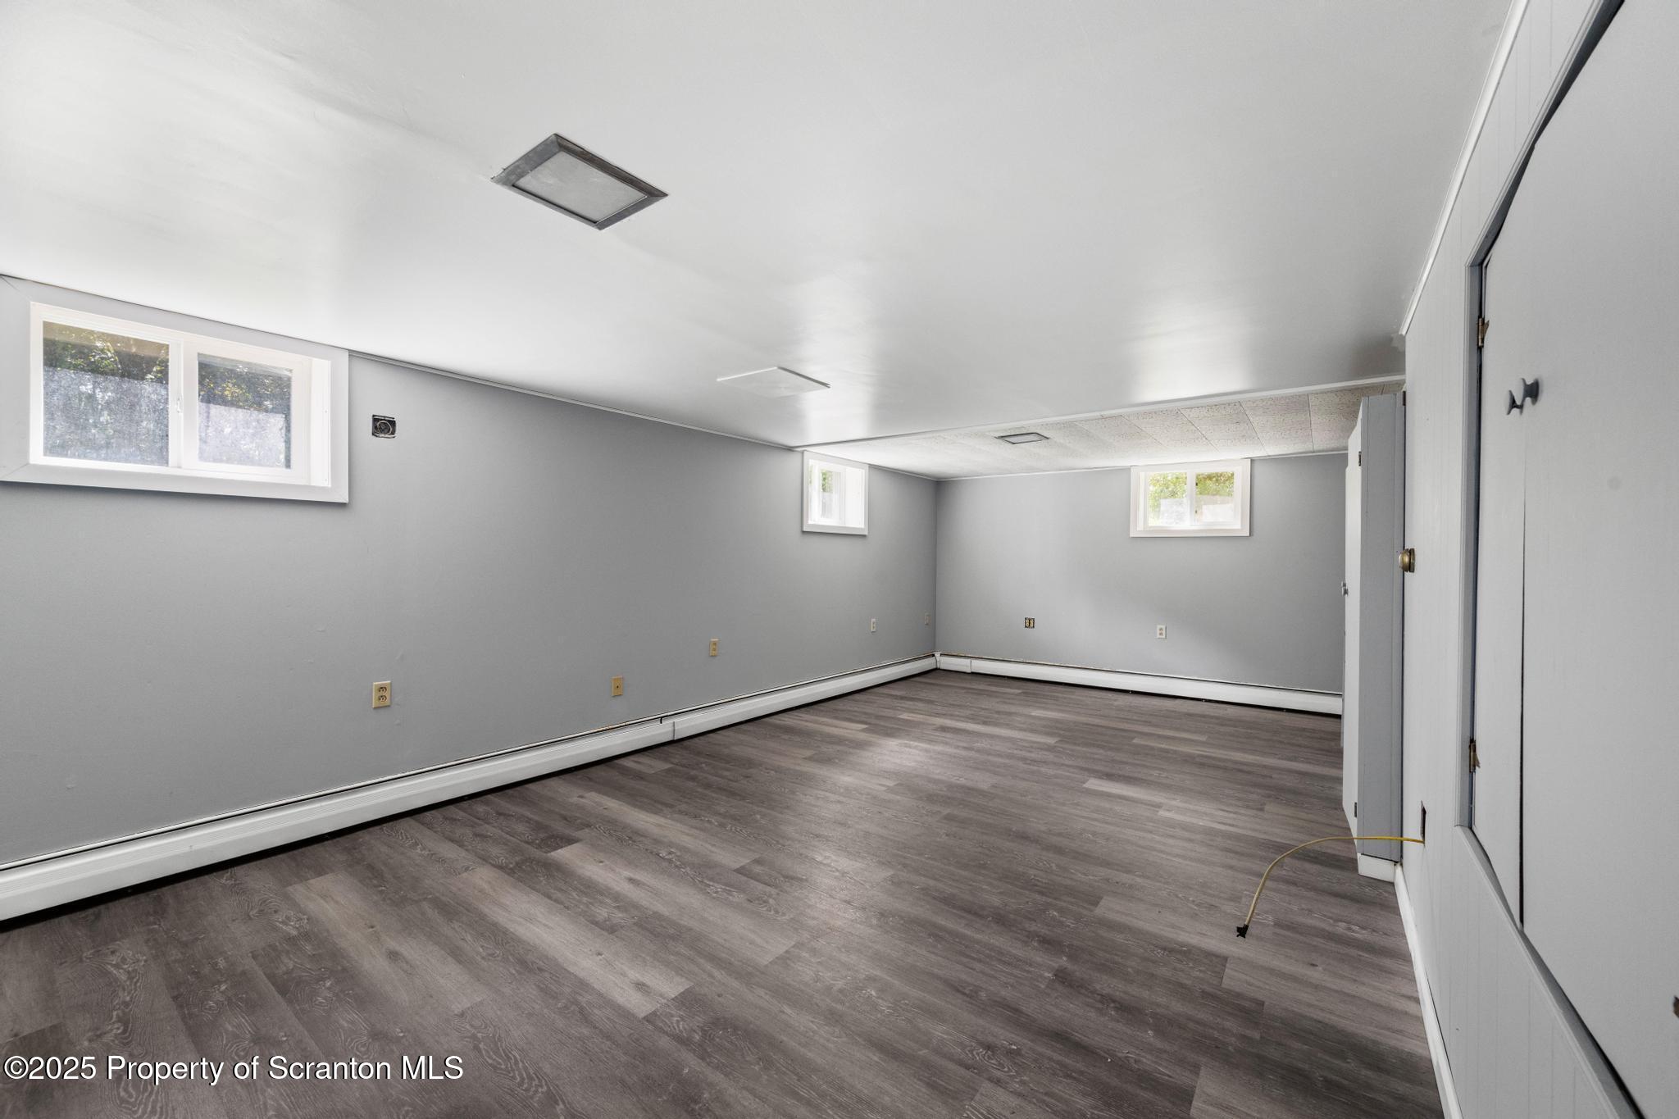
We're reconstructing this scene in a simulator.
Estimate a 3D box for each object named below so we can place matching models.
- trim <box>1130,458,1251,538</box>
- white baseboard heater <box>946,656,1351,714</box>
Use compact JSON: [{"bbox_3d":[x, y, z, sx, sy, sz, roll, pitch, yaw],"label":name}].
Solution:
[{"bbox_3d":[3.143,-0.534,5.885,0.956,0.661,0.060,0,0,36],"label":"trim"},{"bbox_3d":[2.541,1.154,6.261,3.595,0.181,0.072,0,0,36],"label":"white baseboard heater"}]

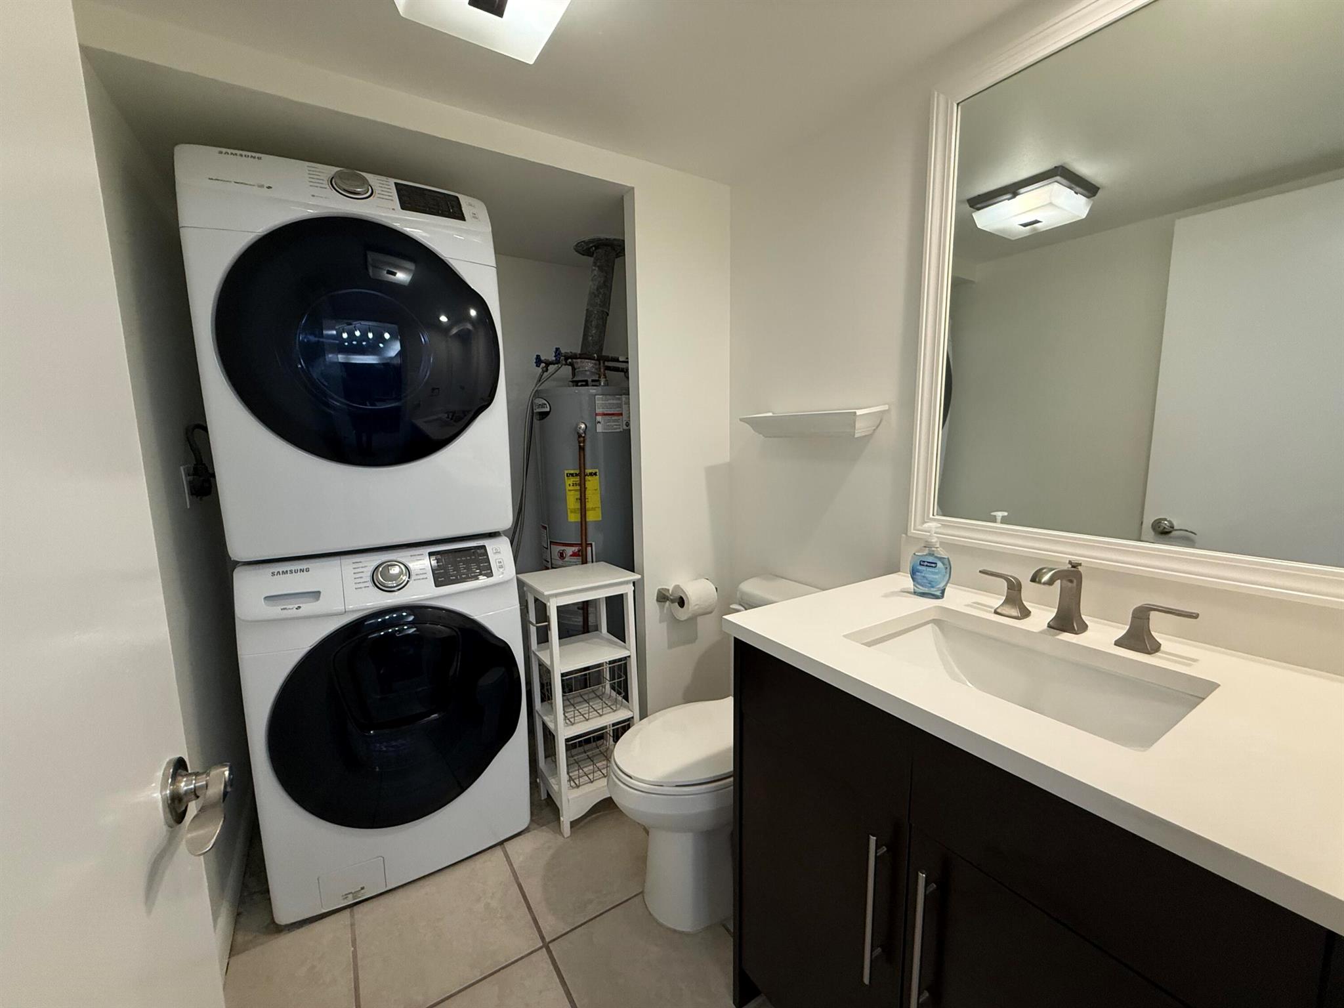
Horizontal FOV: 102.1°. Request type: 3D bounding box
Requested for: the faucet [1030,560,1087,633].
[{"bbox_3d":[0.704,0.173,0.987,0.158,0.132,0.050,-6,9,-32],"label":"faucet"}]

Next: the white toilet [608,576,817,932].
[{"bbox_3d":[0.158,0.697,1.579,0.710,0.805,0.440,-6,9,-32],"label":"white toilet"}]

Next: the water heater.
[{"bbox_3d":[-0.328,0.263,2.334,0.455,1.470,0.455,-6,9,-32],"label":"water heater"}]

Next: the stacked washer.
[{"bbox_3d":[-0.944,0.100,1.776,0.690,1.967,0.790,-5,9,-29],"label":"stacked washer"}]

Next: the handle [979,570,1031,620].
[{"bbox_3d":[0.682,0.184,1.121,0.055,0.075,0.100,-6,9,-32],"label":"handle"}]

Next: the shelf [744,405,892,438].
[{"bbox_3d":[0.395,-0.236,1.590,0.135,0.084,0.445,-6,9,-32],"label":"shelf"}]

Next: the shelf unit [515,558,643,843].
[{"bbox_3d":[-0.308,0.651,1.884,0.330,0.825,0.275,-6,9,-32],"label":"shelf unit"}]

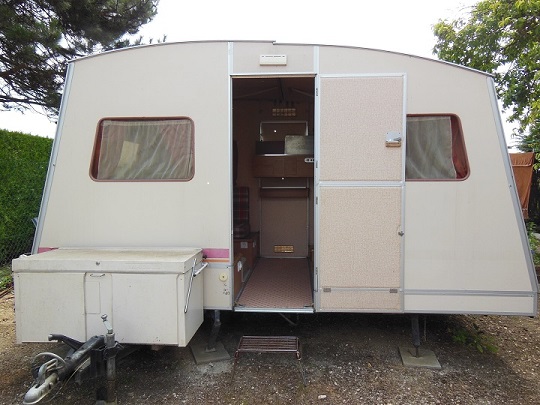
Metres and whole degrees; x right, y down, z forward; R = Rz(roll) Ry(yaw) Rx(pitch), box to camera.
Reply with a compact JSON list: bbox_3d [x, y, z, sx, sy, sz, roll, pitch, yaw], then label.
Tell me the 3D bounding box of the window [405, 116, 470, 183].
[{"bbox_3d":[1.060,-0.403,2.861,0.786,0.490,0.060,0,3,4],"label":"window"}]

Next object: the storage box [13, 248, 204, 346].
[{"bbox_3d":[-1.109,0.651,2.808,1.162,0.563,0.484,0,3,4],"label":"storage box"}]

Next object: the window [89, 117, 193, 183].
[{"bbox_3d":[-0.989,-0.406,3.016,0.829,0.493,0.060,0,3,4],"label":"window"}]

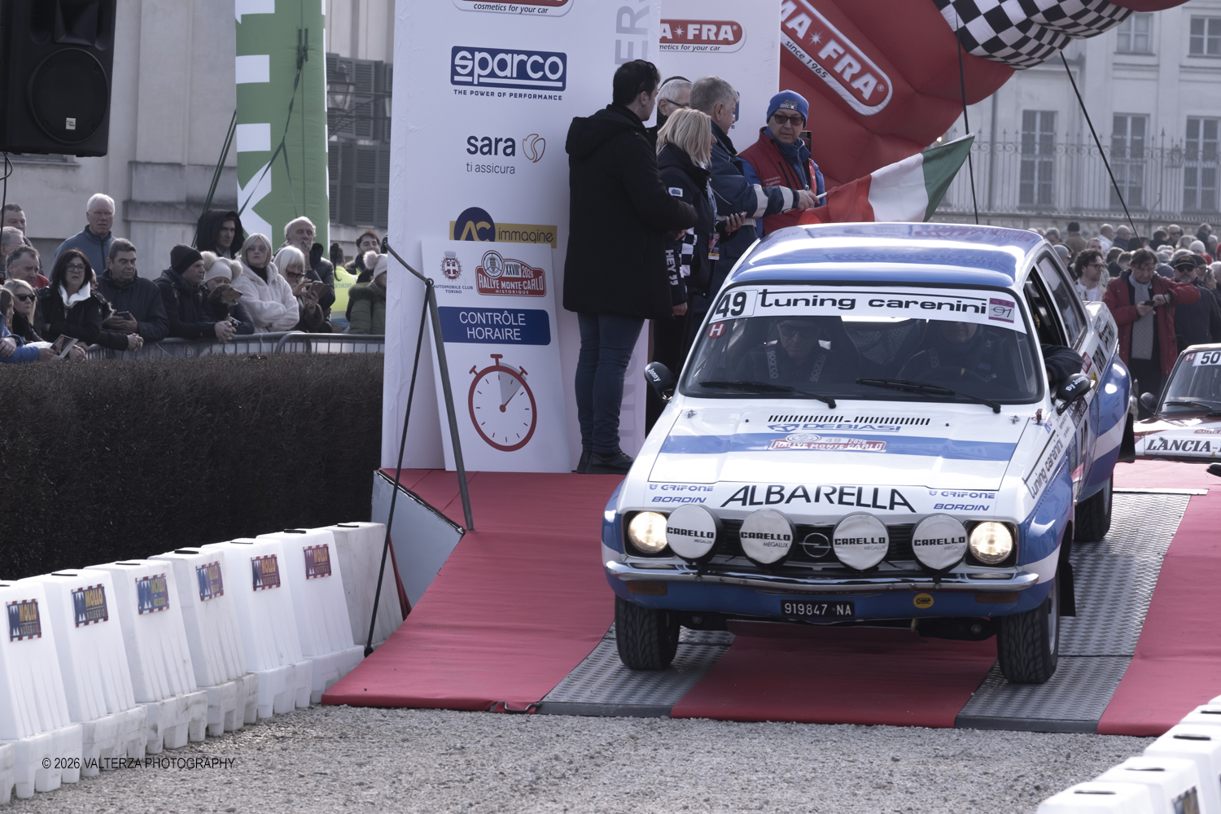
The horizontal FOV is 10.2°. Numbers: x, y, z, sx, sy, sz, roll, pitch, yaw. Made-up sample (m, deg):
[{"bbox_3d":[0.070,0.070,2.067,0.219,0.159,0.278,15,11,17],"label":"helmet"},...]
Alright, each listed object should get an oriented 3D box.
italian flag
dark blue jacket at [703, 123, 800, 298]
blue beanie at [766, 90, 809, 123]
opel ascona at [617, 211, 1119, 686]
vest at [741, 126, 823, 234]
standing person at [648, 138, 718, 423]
[{"bbox_3d":[1.181,-0.908,29.500,0.780,0.560,0.280,2,2,-6],"label":"italian flag"},{"bbox_3d":[0.571,-0.823,29.400,0.520,0.800,0.520,2,2,-13],"label":"dark blue jacket"},{"bbox_3d":[0.775,-1.312,30.000,0.200,0.170,0.230,2,2,-5],"label":"blue beanie"},{"bbox_3d":[1.027,0.033,26.098,1.700,1.370,4.120,2,11,8],"label":"opel ascona"},{"bbox_3d":[0.750,-0.911,30.000,0.440,0.640,0.290,1,2,-34],"label":"vest"},{"bbox_3d":[0.329,-0.497,29.000,0.370,1.520,0.480,2,2,-12],"label":"standing person"}]

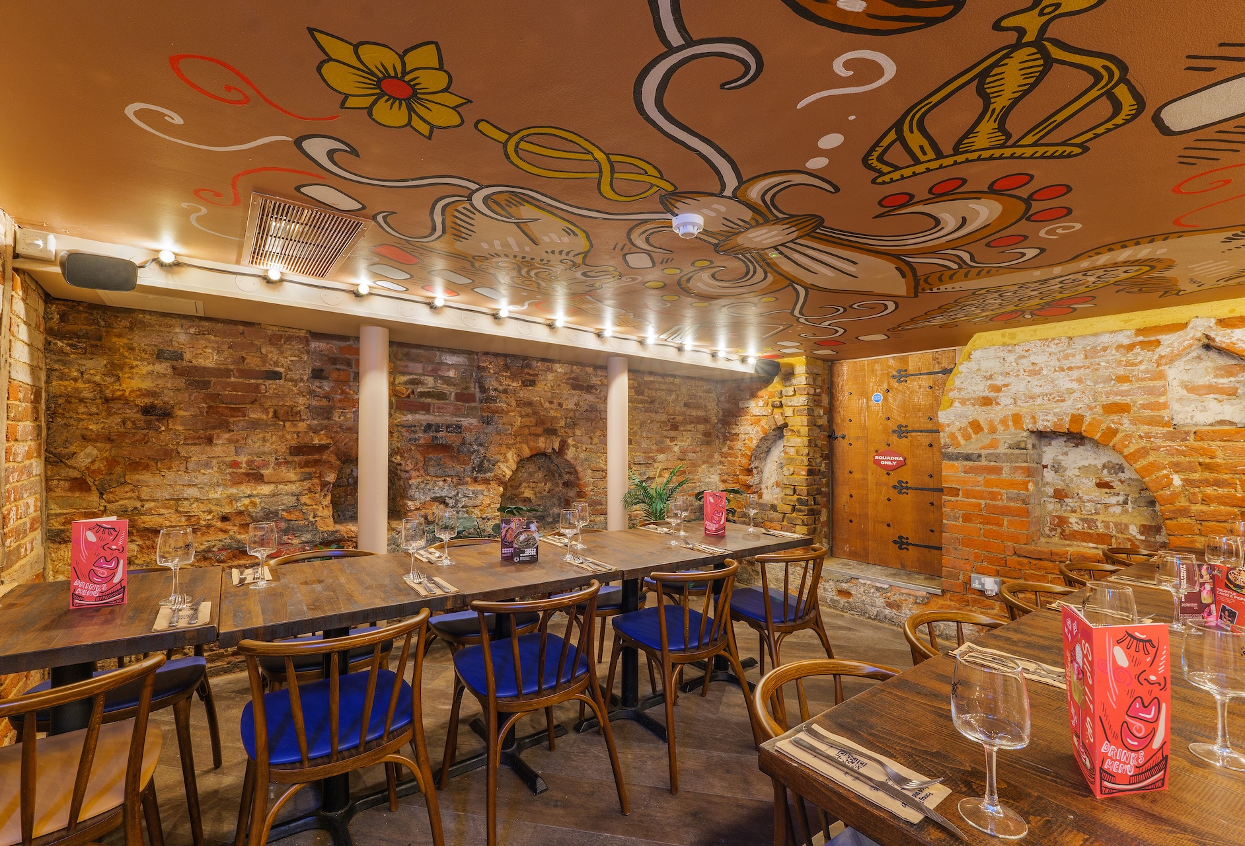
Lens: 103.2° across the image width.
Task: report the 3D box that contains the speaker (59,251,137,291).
[{"bbox_3d":[-2.034,-0.594,1.922,0.200,0.135,0.130,2,10,-43],"label":"speaker"}]

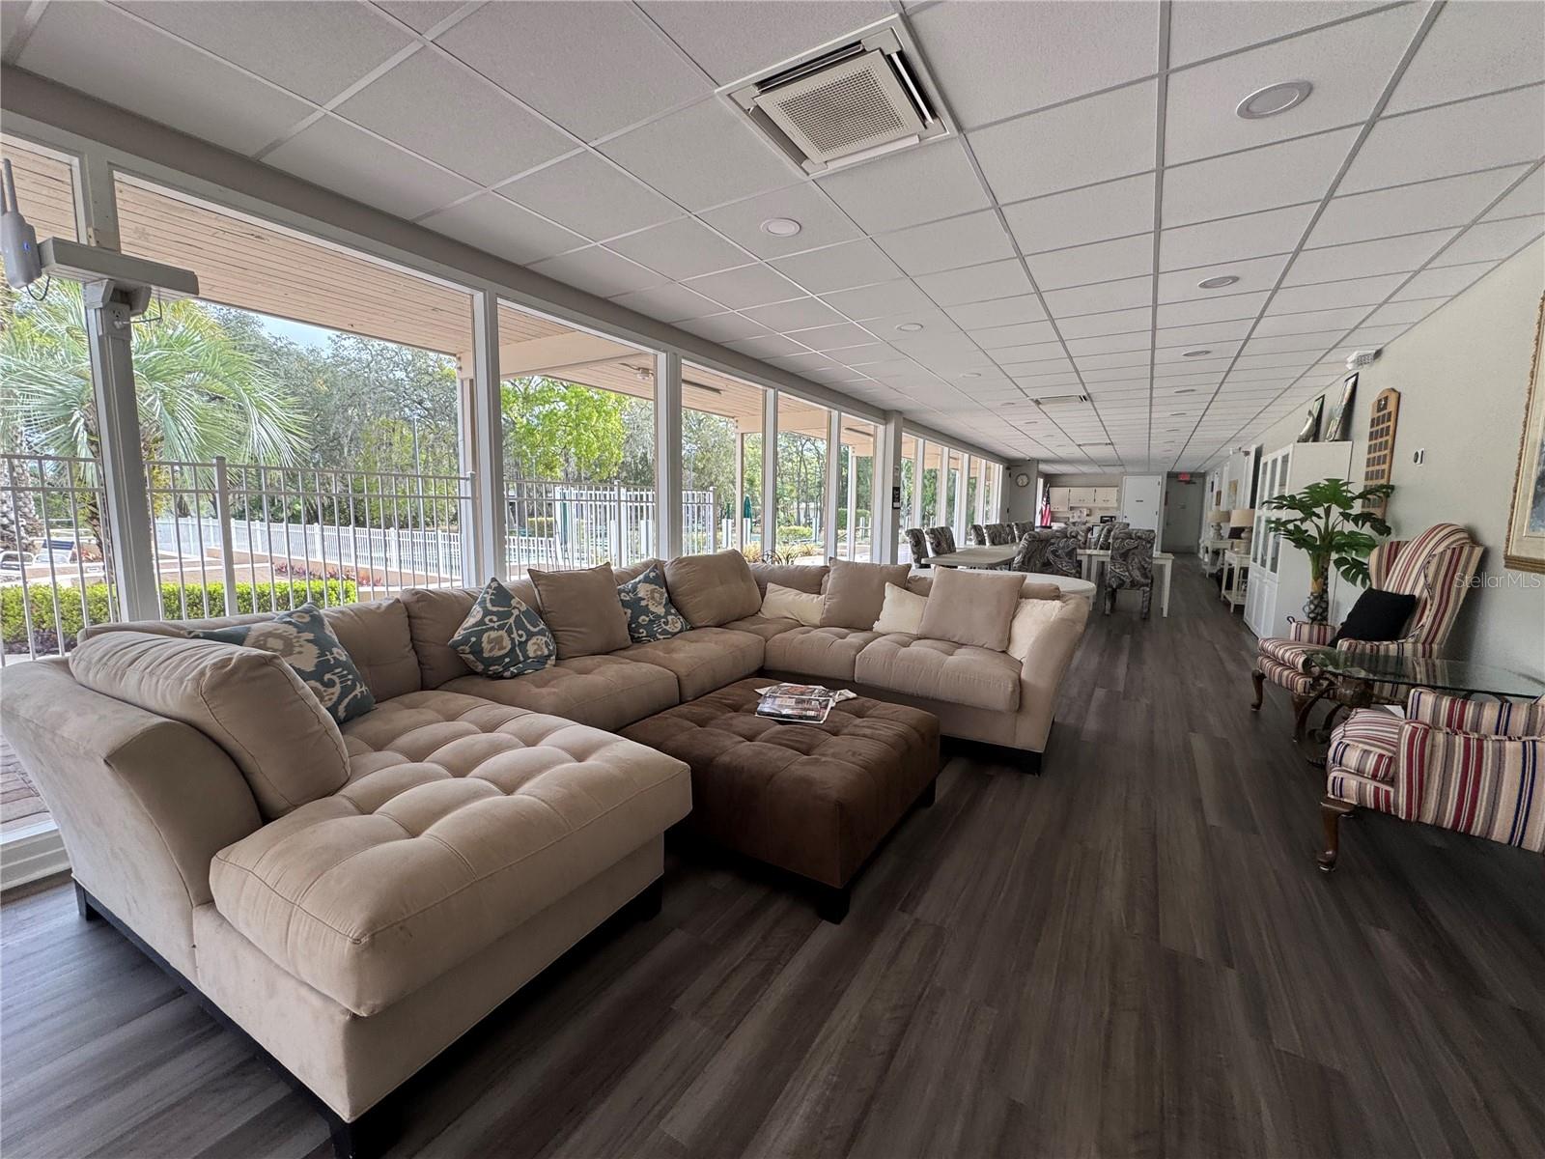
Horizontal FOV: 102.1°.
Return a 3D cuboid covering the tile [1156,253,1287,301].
[{"bbox_3d":[2.560,-1.713,3.584,0.603,0.024,0.606,4,7,31],"label":"tile"}]

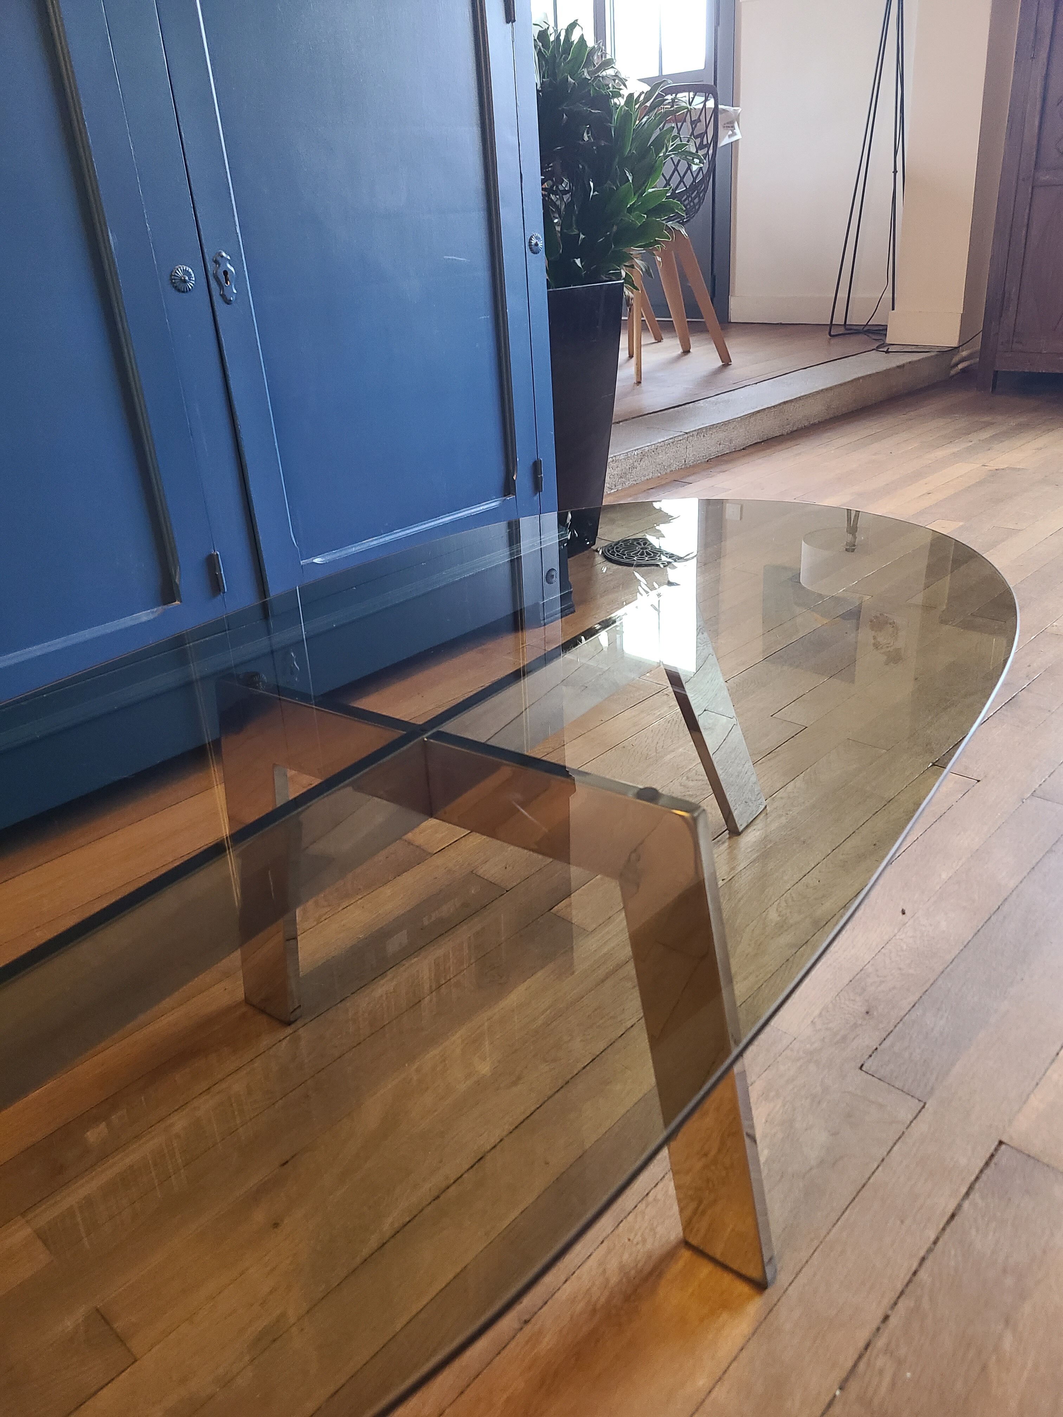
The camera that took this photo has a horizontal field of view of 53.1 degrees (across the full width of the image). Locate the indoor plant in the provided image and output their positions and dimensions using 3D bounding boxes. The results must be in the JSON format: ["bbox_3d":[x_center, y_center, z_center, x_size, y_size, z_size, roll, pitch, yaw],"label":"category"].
[{"bbox_3d":[0.015,-0.830,2.215,0.551,1.013,0.581,-23,32,-33],"label":"indoor plant"}]

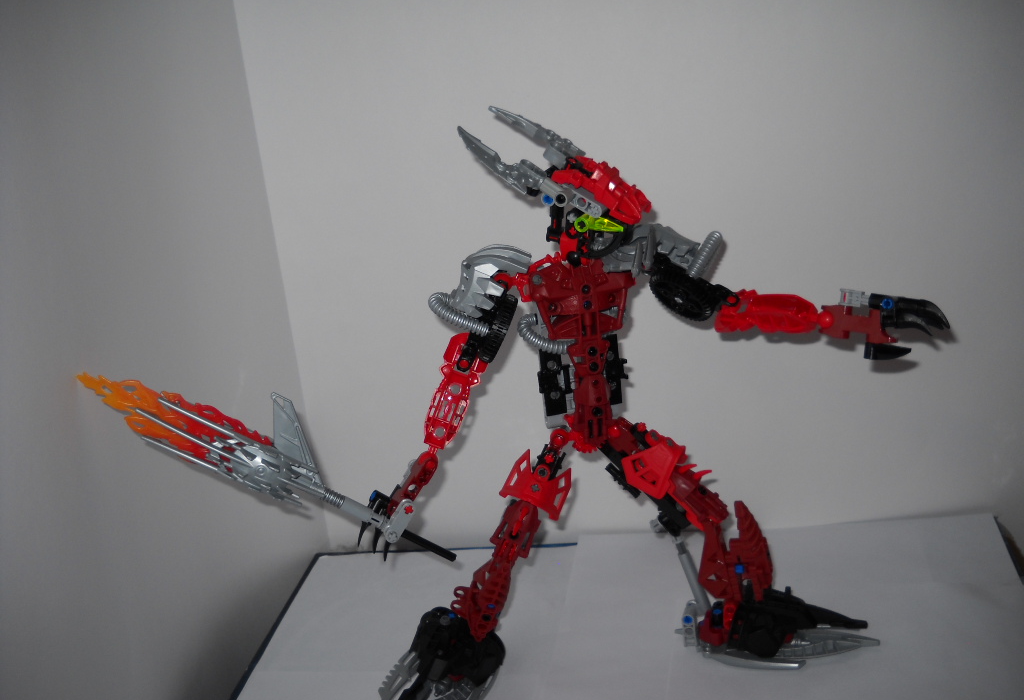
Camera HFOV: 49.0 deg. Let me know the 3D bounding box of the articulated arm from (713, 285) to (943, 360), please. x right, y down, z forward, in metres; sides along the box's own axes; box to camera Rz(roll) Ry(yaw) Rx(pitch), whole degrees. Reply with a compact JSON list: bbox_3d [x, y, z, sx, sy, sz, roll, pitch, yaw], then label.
[{"bbox_3d":[0.168,-0.014,0.588,0.120,0.036,0.032,4,22,24],"label":"articulated arm"}]

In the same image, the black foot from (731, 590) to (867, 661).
[{"bbox_3d":[0.165,0.158,0.649,0.082,0.027,0.043,-4,19,8],"label":"black foot"}]

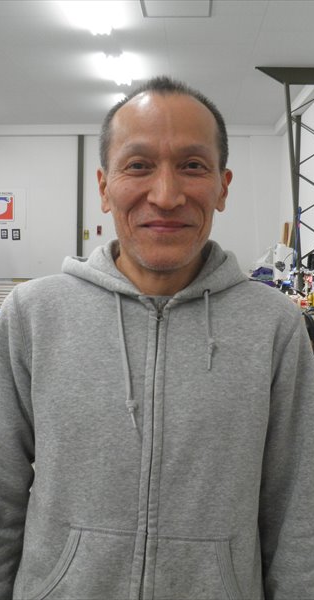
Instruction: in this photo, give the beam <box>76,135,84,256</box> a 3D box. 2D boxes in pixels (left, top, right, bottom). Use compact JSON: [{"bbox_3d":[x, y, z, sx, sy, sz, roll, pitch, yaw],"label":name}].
[{"bbox_3d":[-1.442,-1.438,12.083,0.106,3.225,0.106,1,6,3],"label":"beam"}]

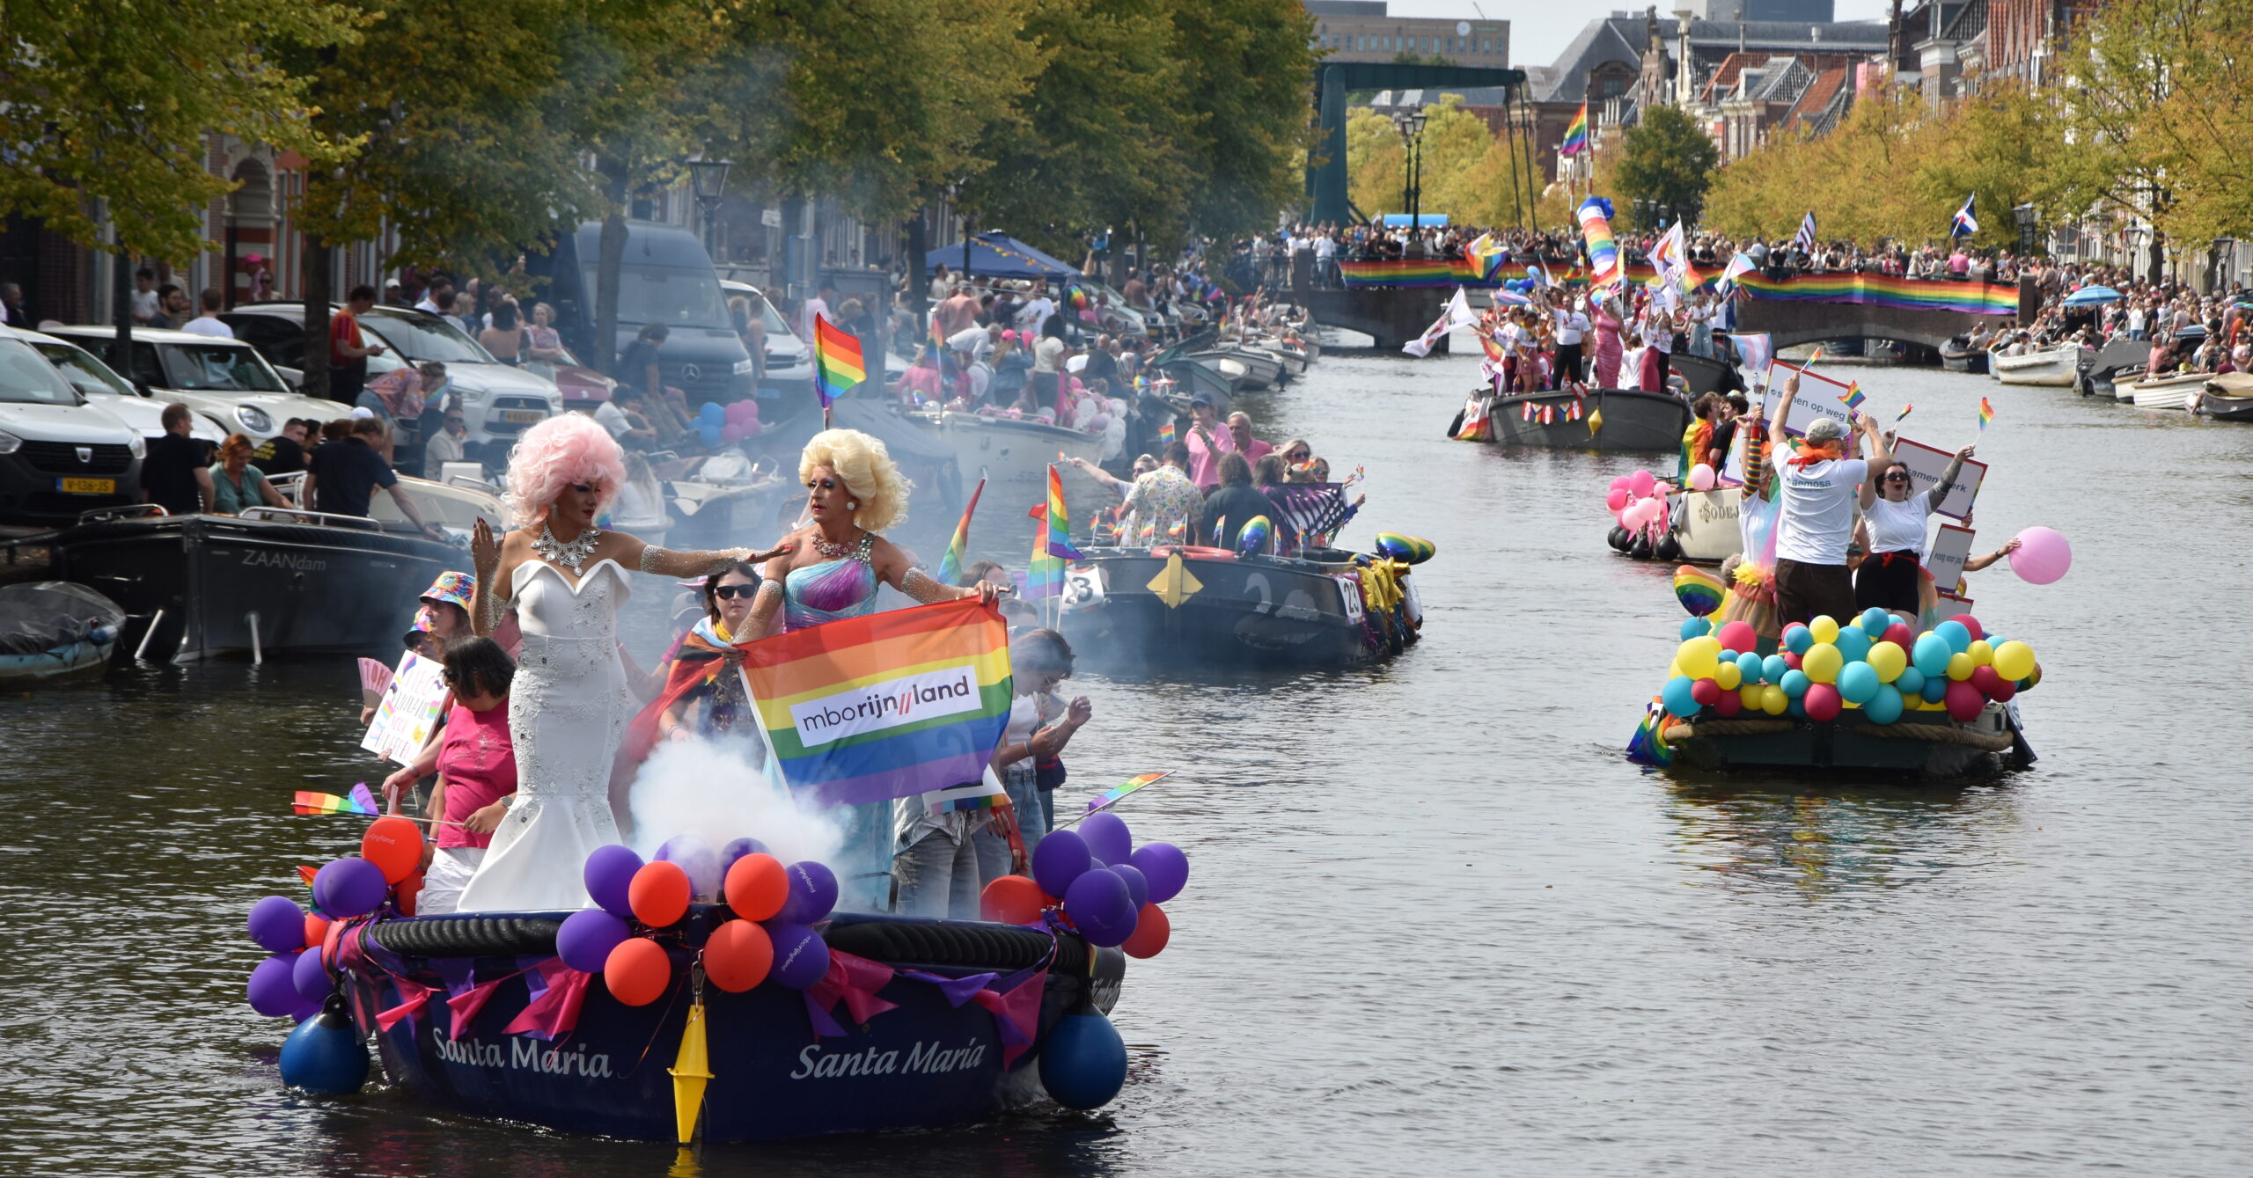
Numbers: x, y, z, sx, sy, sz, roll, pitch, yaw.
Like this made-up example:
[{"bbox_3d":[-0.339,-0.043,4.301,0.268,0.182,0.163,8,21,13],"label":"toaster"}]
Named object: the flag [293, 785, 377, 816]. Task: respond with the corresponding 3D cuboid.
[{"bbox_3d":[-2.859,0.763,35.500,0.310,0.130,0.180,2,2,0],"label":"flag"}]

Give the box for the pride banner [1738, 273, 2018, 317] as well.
[{"bbox_3d":[21.853,-8.576,286.000,8.200,1.000,0.250,2,2,3],"label":"pride banner"}]

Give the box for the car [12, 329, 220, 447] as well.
[{"bbox_3d":[-9.949,-1.530,89.500,1.780,1.580,4.200,0,3,-38],"label":"car"}]

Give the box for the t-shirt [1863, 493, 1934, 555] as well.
[{"bbox_3d":[5.051,-0.426,64.300,0.470,0.430,0.280,2,2,7],"label":"t-shirt"}]

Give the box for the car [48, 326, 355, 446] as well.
[{"bbox_3d":[-8.162,-1.493,85.508,1.750,1.420,3.850,0,3,-45],"label":"car"}]

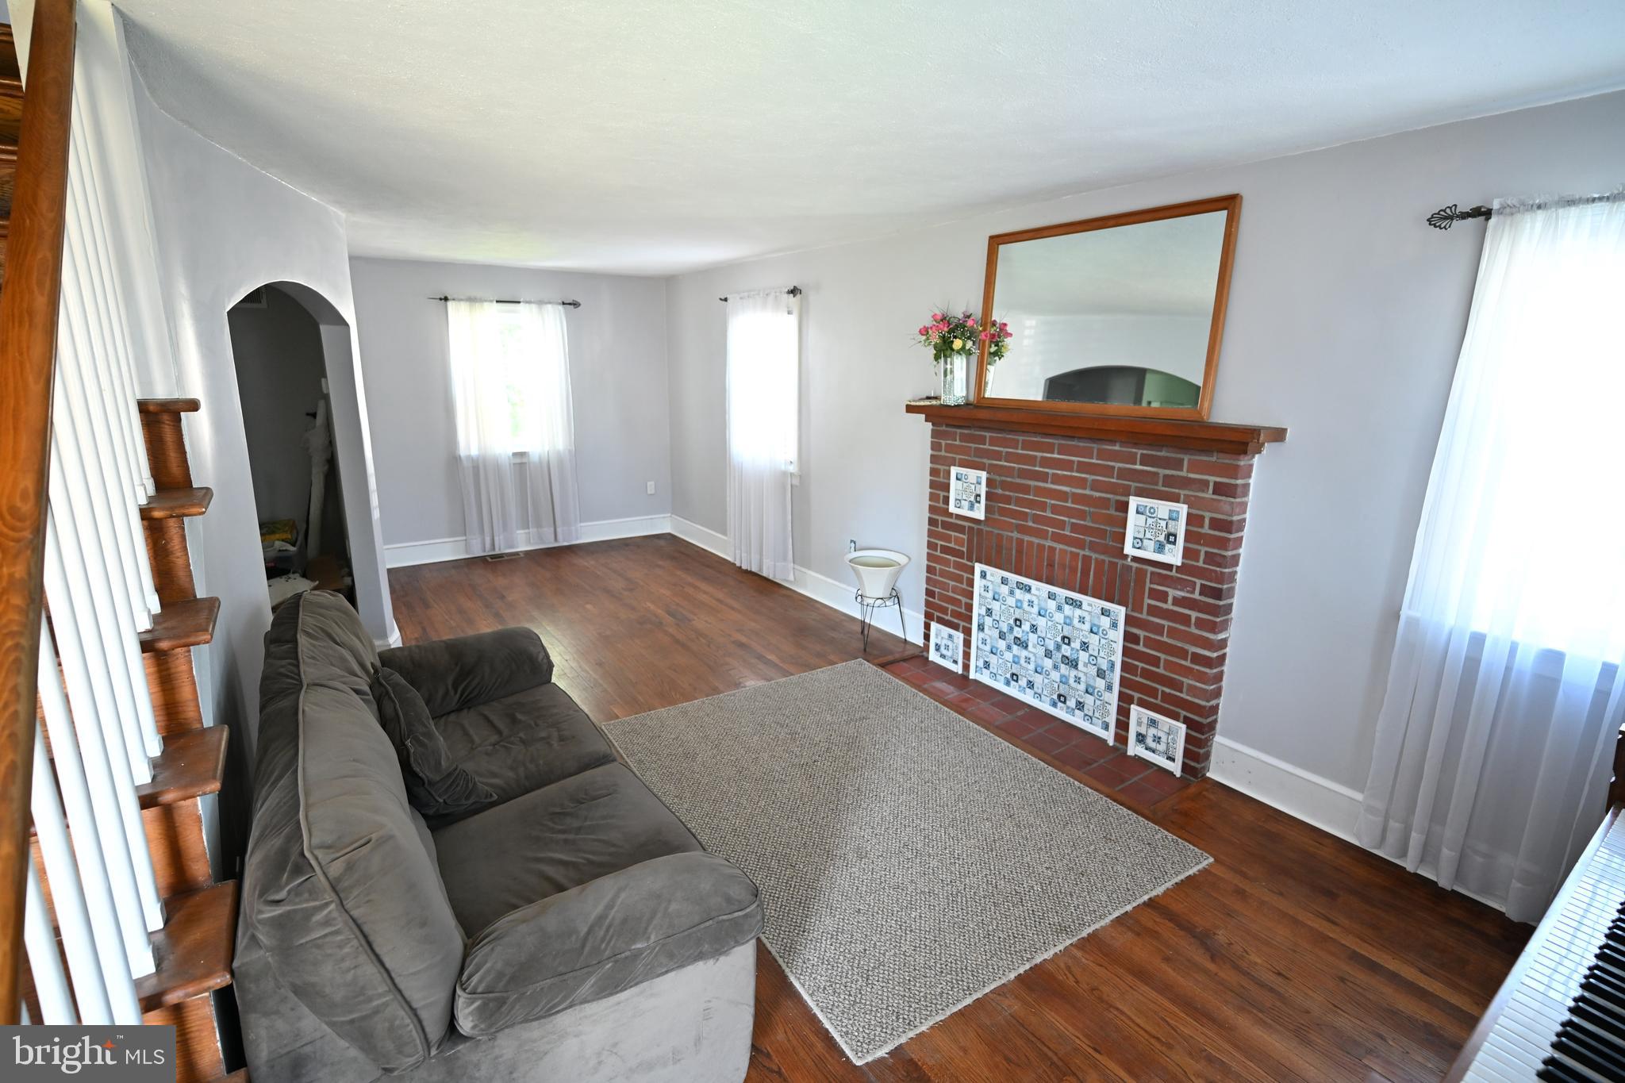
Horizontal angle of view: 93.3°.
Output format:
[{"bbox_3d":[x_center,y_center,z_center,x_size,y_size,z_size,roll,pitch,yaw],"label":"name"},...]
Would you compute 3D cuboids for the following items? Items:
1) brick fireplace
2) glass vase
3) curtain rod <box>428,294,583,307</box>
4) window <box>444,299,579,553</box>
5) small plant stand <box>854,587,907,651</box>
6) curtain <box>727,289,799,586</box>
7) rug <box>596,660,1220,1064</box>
[{"bbox_3d":[1.114,0.121,3.657,0.199,1.441,1.874,-8,16,-33],"label":"brick fireplace"},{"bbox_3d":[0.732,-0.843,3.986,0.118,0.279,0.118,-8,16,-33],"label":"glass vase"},{"bbox_3d":[-2.488,-1.966,6.275,1.197,0.065,0.090,-8,16,-33],"label":"curtain rod"},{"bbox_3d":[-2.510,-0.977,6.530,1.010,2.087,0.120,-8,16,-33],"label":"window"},{"bbox_3d":[0.397,0.455,4.646,0.295,0.327,0.280,0,13,0],"label":"small plant stand"},{"bbox_3d":[-0.394,-0.789,5.794,0.100,2.066,1.010,-8,16,-33],"label":"curtain"},{"bbox_3d":[0.197,0.974,3.122,1.493,0.012,2.092,-8,16,-31],"label":"rug"}]

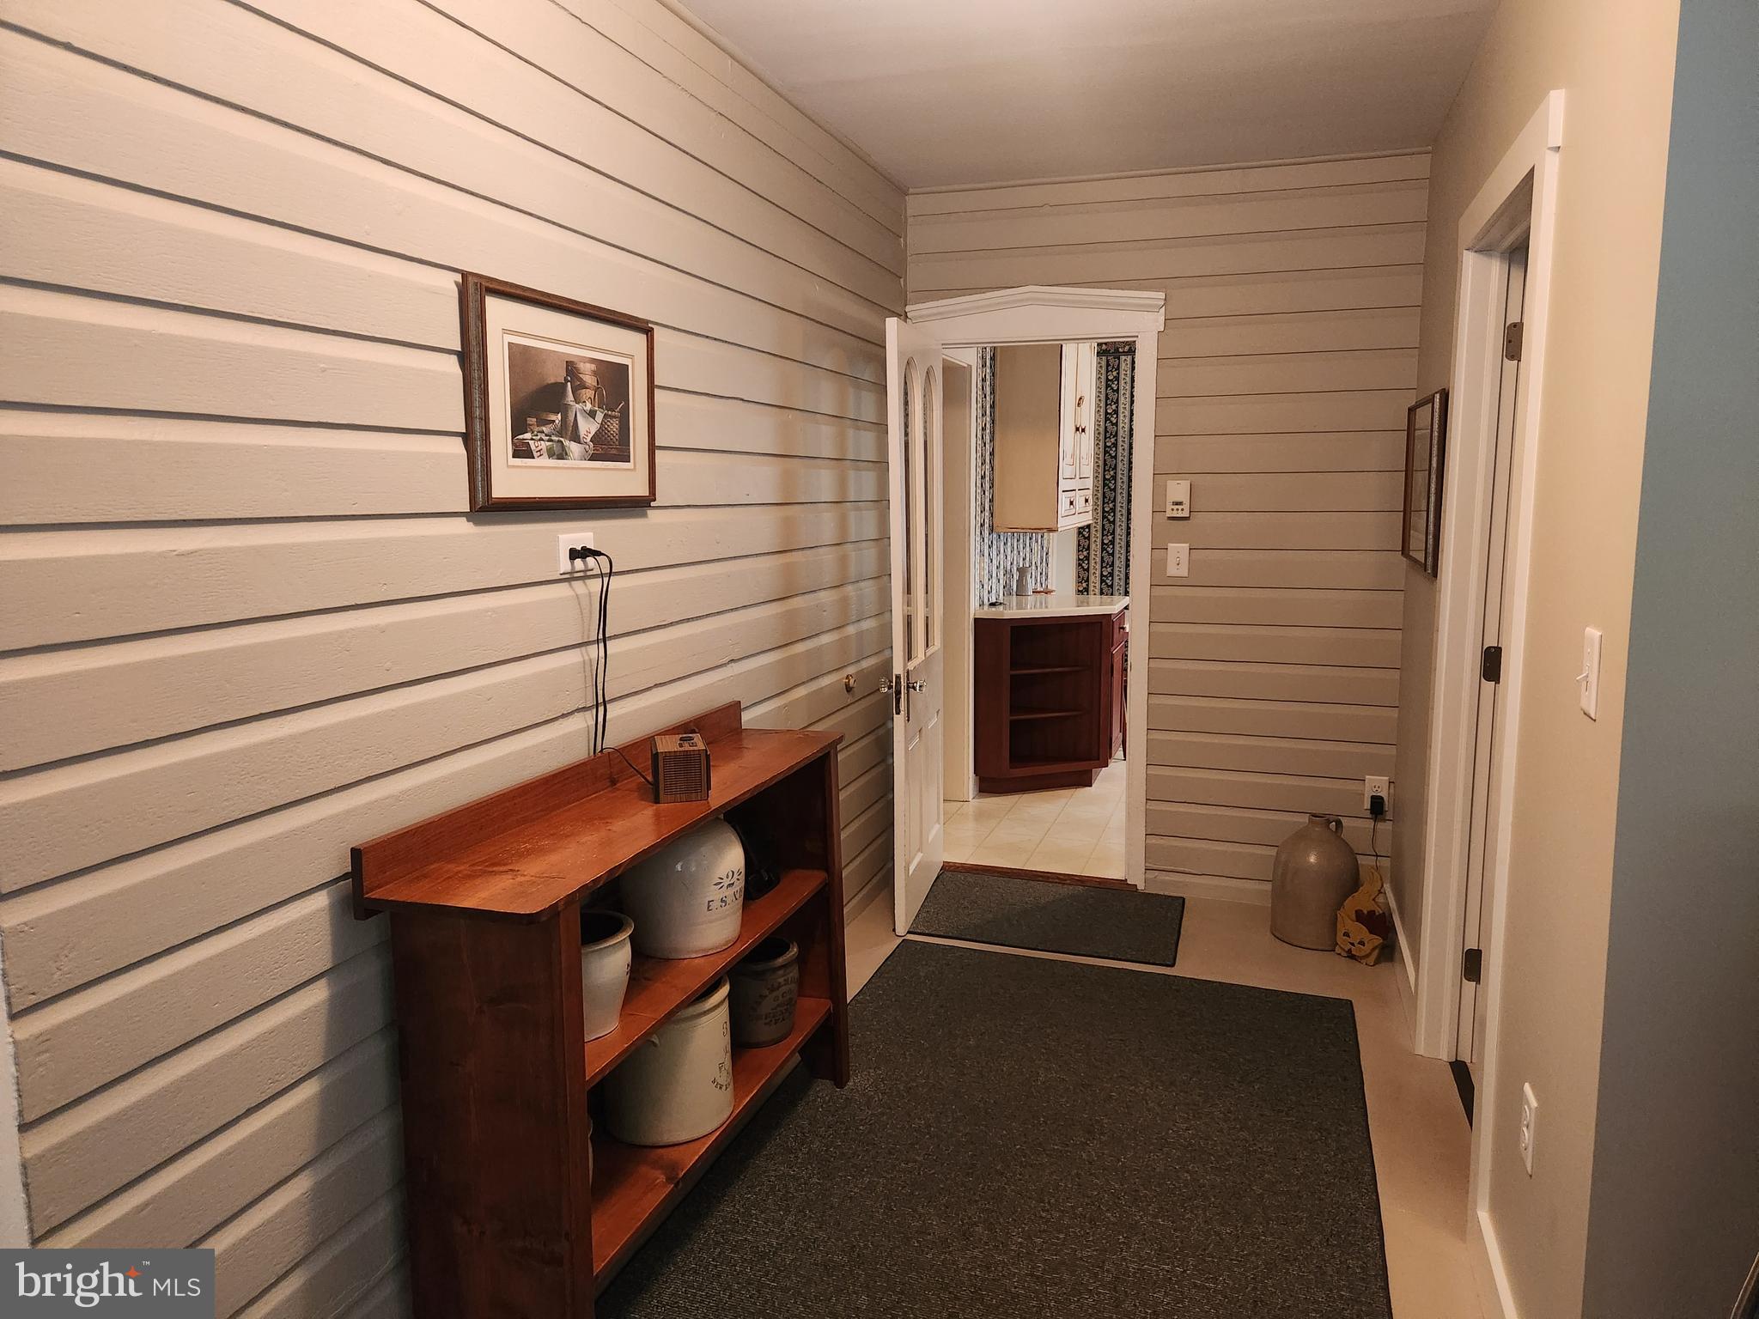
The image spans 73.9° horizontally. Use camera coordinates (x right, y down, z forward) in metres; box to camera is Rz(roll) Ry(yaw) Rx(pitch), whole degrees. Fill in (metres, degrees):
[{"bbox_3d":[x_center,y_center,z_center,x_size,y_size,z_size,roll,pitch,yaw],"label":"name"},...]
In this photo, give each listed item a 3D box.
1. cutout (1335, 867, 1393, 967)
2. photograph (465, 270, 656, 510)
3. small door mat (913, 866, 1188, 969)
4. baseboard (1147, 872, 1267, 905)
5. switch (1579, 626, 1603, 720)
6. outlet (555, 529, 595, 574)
[{"bbox_3d":[1.491,0.788,3.609,0.035,0.300,0.170,-9,11,-44],"label":"cutout"},{"bbox_3d":[-0.583,-0.491,2.251,0.036,0.393,0.615,2,8,18],"label":"photograph"},{"bbox_3d":[0.582,0.880,4.072,0.905,0.010,0.650,2,9,19],"label":"small door mat"},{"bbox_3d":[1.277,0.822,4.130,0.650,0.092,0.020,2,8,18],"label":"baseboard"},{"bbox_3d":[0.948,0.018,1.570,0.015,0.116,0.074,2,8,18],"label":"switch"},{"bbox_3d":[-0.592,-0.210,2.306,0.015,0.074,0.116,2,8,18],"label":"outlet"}]

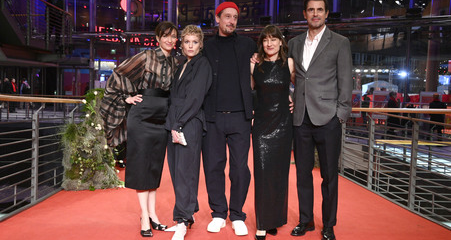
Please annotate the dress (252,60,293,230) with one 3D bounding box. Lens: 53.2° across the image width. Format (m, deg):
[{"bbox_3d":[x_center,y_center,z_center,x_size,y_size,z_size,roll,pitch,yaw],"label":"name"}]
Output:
[{"bbox_3d":[0.373,0.195,3.580,0.330,1.360,0.270,2,2,3],"label":"dress"}]

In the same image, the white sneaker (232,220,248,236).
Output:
[{"bbox_3d":[0.095,0.843,3.671,0.112,0.115,0.300,1,2,-16],"label":"white sneaker"}]

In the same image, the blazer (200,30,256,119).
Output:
[{"bbox_3d":[0.017,-0.356,3.730,0.540,0.740,0.290,2,2,0],"label":"blazer"}]

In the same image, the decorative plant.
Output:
[{"bbox_3d":[-1.608,0.237,5.470,0.720,1.180,0.600,2,2,0],"label":"decorative plant"}]

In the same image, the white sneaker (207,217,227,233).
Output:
[{"bbox_3d":[-0.033,0.838,3.722,0.112,0.115,0.300,2,2,24],"label":"white sneaker"}]

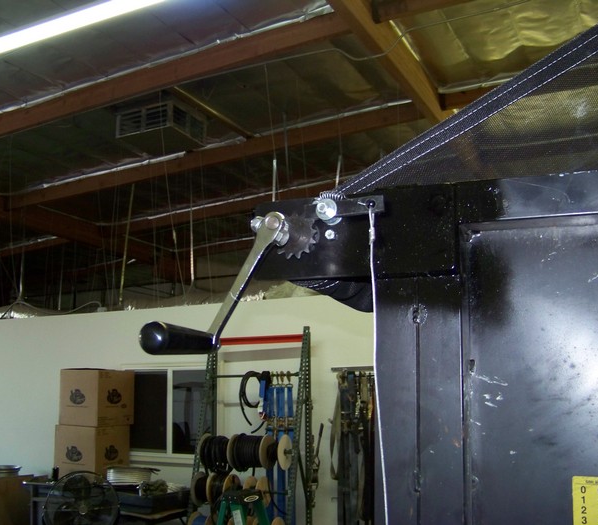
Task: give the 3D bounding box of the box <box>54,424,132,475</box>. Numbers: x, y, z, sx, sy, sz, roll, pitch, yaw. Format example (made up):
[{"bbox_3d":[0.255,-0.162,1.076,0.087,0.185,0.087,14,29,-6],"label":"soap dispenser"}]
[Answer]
[{"bbox_3d":[-2.285,2.118,8.070,0.570,0.600,0.570,-6,-11,26],"label":"box"}]

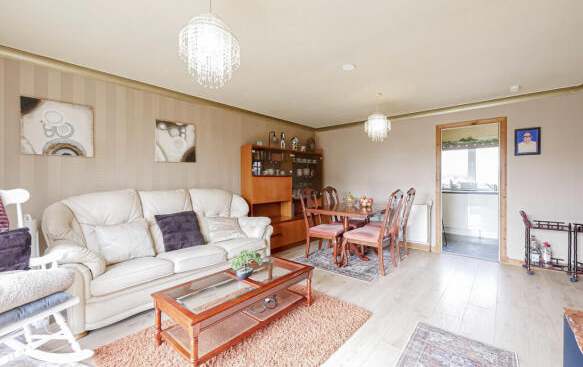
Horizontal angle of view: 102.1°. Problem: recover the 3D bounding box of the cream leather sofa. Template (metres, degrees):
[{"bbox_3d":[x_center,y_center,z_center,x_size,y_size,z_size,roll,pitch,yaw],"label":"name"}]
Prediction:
[{"bbox_3d":[-1.215,0.627,2.725,0.800,1.070,2.170,0,1,41],"label":"cream leather sofa"}]

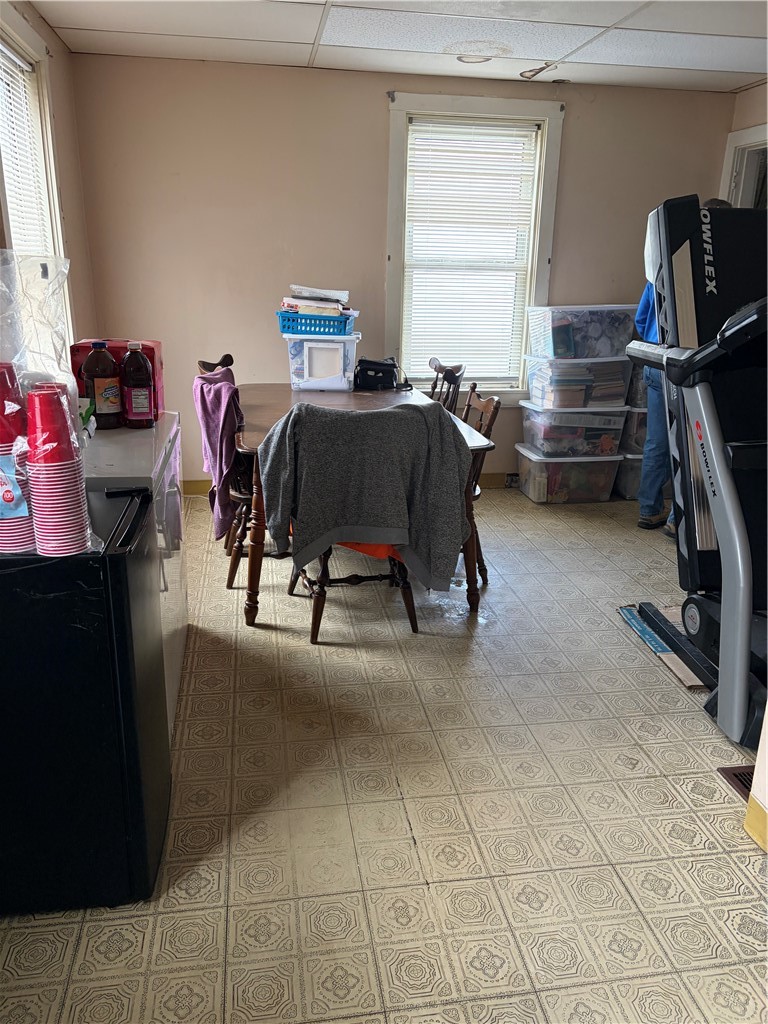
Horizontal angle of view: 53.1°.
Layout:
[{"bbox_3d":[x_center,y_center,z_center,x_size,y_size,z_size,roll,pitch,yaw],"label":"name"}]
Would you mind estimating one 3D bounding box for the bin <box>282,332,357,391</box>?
[{"bbox_3d":[-0.321,-0.799,4.112,0.385,0.288,0.270,2,17,3],"label":"bin"}]

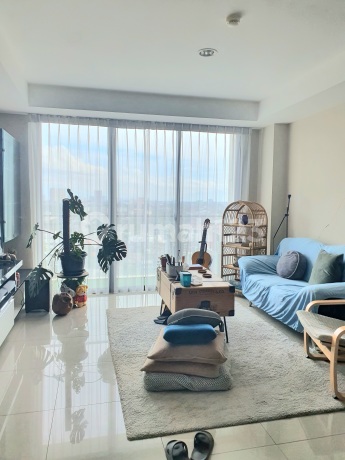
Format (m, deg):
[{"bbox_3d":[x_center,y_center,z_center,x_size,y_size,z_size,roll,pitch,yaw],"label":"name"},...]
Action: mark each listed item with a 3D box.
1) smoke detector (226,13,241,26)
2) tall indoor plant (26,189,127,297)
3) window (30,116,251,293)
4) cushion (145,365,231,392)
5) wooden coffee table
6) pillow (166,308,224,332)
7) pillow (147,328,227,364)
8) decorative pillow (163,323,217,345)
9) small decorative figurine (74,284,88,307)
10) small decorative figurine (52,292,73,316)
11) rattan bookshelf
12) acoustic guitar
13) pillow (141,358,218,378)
[{"bbox_3d":[0.470,-1.619,2.664,0.108,0.050,0.108,1,4,0],"label":"smoke detector"},{"bbox_3d":[-1.161,0.122,4.313,1.190,1.240,0.900,-1,5,-13],"label":"tall indoor plant"},{"bbox_3d":[-0.357,-0.309,4.950,3.141,2.425,0.150,-1,5,-13],"label":"window"},{"bbox_3d":[0.125,1.028,2.670,0.600,0.125,0.580,1,4,2],"label":"cushion"},{"bbox_3d":[0.197,0.751,3.624,0.550,0.540,1.020,0,4,-12],"label":"wooden coffee table"},{"bbox_3d":[0.195,0.746,2.910,0.460,0.140,0.330,1,4,2],"label":"pillow"},{"bbox_3d":[0.138,0.856,2.690,0.550,0.130,0.550,1,4,6],"label":"pillow"},{"bbox_3d":[0.134,0.770,2.630,0.400,0.120,0.220,1,4,2],"label":"decorative pillow"},{"bbox_3d":[-1.165,0.831,4.400,0.180,0.270,0.170,0,4,-15],"label":"small decorative figurine"},{"bbox_3d":[-1.295,0.858,4.070,0.225,0.262,0.220,-2,5,-35],"label":"small decorative figurine"},{"bbox_3d":[1.044,0.259,5.011,0.340,1.340,0.560,-4,6,-43],"label":"rattan bookshelf"},{"bbox_3d":[0.436,0.302,4.970,0.370,0.970,0.110,7,-8,23],"label":"acoustic guitar"},{"bbox_3d":[0.072,0.949,2.635,0.540,0.120,0.540,1,4,4],"label":"pillow"}]

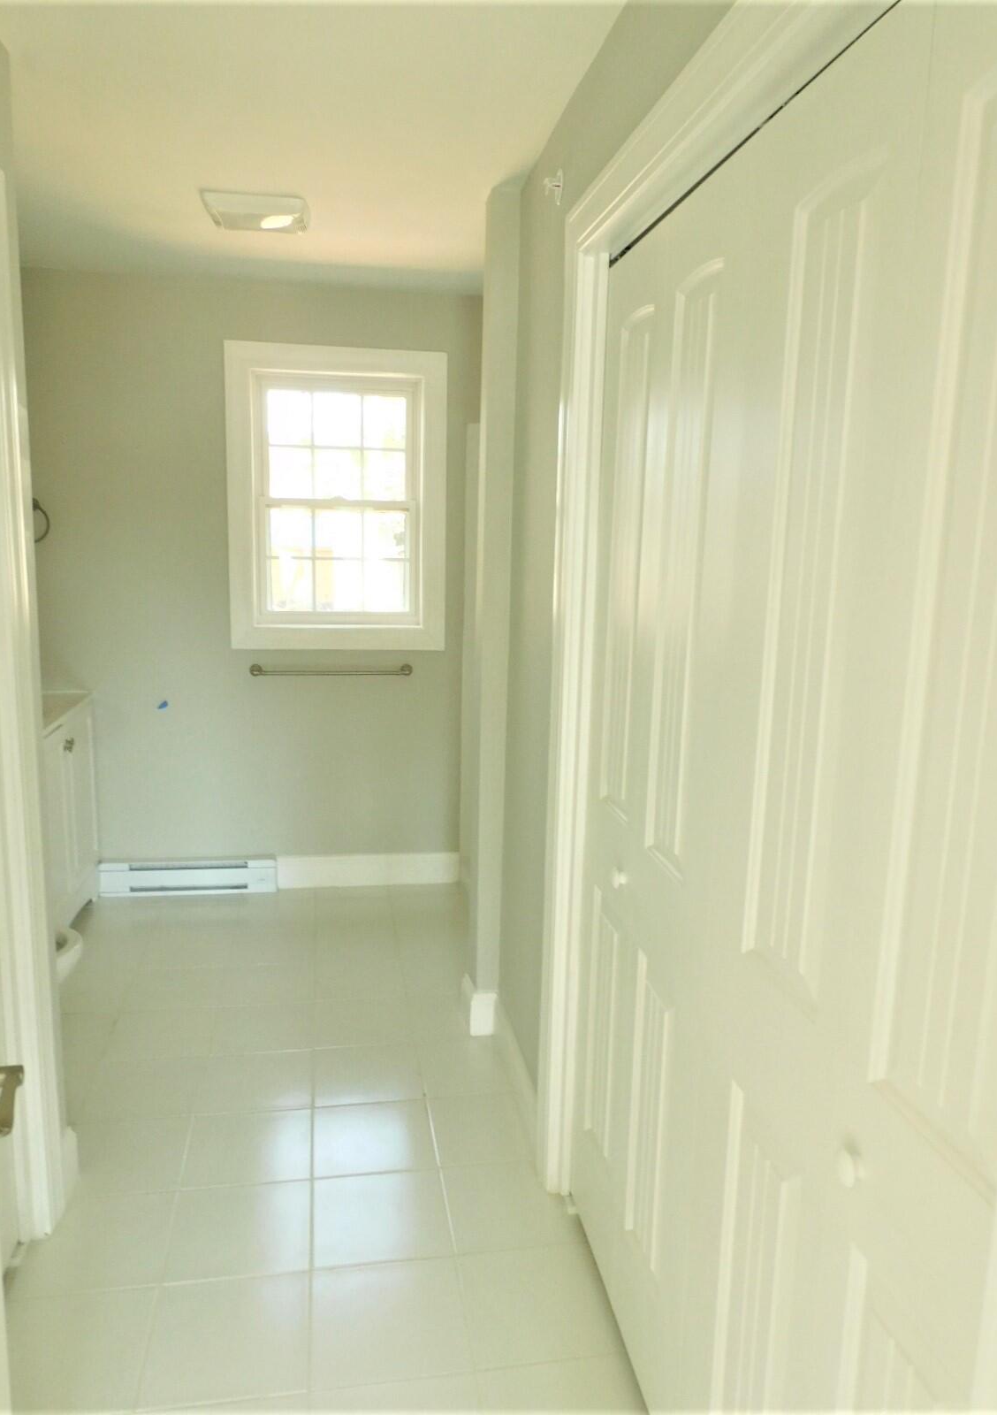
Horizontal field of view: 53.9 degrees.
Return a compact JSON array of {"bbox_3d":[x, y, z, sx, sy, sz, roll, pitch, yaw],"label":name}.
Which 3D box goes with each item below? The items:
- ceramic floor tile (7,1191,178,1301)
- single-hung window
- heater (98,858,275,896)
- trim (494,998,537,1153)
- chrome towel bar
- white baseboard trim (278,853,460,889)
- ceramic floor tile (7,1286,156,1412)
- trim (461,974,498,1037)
[{"bbox_3d":[-0.851,1.136,2.080,0.292,0.010,0.292,0,10,-10],"label":"ceramic floor tile"},{"bbox_3d":[-0.645,-0.832,3.977,0.873,1.201,0.030,0,10,-10],"label":"single-hung window"},{"bbox_3d":[-1.291,0.713,4.101,0.714,0.130,0.057,0,10,-10],"label":"heater"},{"bbox_3d":[0.049,0.986,2.678,0.017,0.140,0.644,0,10,-10],"label":"trim"},{"bbox_3d":[-0.685,-0.145,4.055,0.673,0.055,0.074,0,10,-10],"label":"chrome towel bar"},{"bbox_3d":[-0.556,0.707,4.255,0.784,0.141,0.015,0,10,-10],"label":"white baseboard trim"},{"bbox_3d":[-0.799,1.185,1.791,0.292,0.010,0.292,0,10,-10],"label":"ceramic floor tile"},{"bbox_3d":[-0.058,0.920,3.059,0.074,0.140,0.155,0,10,-10],"label":"trim"}]

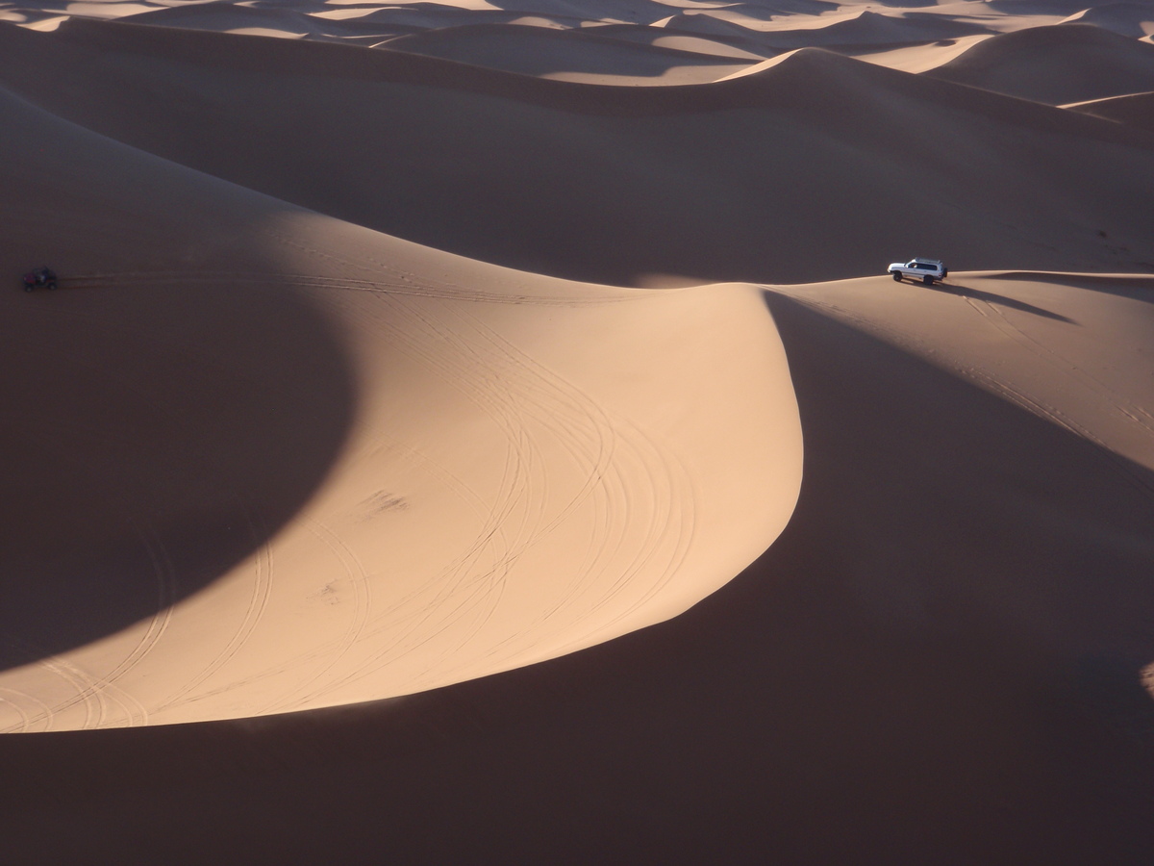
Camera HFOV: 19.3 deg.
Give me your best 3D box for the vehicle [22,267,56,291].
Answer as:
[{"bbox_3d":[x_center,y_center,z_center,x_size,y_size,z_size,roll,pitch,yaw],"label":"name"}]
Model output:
[{"bbox_3d":[-48.350,-13.803,306.000,2.920,1.850,1.520,-6,34,-17],"label":"vehicle"}]

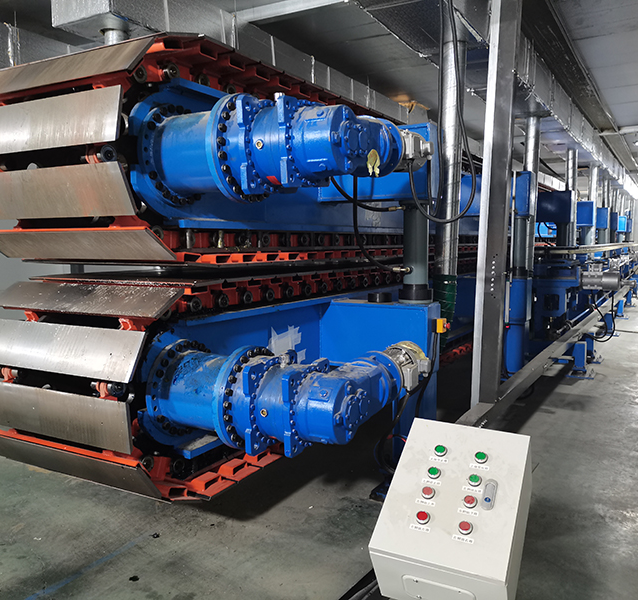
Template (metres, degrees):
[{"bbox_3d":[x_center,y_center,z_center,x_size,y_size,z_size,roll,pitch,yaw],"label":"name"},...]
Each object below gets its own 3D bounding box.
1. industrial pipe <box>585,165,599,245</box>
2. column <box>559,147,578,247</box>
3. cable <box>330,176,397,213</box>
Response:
[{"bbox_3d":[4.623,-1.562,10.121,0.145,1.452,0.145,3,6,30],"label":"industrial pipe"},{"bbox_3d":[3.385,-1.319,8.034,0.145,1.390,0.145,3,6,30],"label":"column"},{"bbox_3d":[0.242,-0.584,3.327,0.395,0.191,0.100,3,6,30],"label":"cable"}]

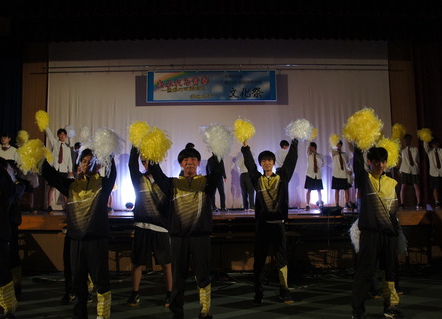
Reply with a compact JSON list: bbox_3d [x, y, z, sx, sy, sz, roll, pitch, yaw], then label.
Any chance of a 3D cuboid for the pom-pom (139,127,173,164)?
[{"bbox_3d":[-0.656,-0.150,3.600,0.320,0.360,0.310,-1,-5,0],"label":"pom-pom"}]

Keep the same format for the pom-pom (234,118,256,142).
[{"bbox_3d":[0.268,-0.327,4.050,0.250,0.270,0.250,-1,-5,0],"label":"pom-pom"}]

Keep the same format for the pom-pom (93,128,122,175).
[{"bbox_3d":[-1.100,-0.088,3.500,0.280,0.420,0.280,-1,-5,0],"label":"pom-pom"}]

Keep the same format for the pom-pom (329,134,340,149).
[{"bbox_3d":[2.557,-0.417,8.100,0.240,0.300,0.240,-1,-5,0],"label":"pom-pom"}]

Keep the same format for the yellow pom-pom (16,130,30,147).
[{"bbox_3d":[-3.964,-0.410,7.200,0.270,0.310,0.270,-1,-5,0],"label":"yellow pom-pom"}]

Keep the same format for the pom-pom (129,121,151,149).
[{"bbox_3d":[-0.895,-0.273,4.000,0.260,0.310,0.260,-1,-5,0],"label":"pom-pom"}]

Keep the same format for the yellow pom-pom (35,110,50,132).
[{"bbox_3d":[-3.549,-0.760,7.150,0.280,0.410,0.280,-1,-5,0],"label":"yellow pom-pom"}]

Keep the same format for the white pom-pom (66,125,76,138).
[{"bbox_3d":[-3.300,-0.615,7.900,0.230,0.290,0.230,-1,-5,0],"label":"white pom-pom"}]

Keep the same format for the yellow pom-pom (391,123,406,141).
[{"bbox_3d":[3.900,-0.615,7.900,0.310,0.370,0.300,-1,-5,0],"label":"yellow pom-pom"}]

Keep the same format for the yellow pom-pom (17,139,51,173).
[{"bbox_3d":[-1.789,-0.038,3.450,0.320,0.330,0.300,-1,-5,0],"label":"yellow pom-pom"}]

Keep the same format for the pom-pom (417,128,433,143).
[{"bbox_3d":[4.436,-0.521,7.800,0.330,0.310,0.300,-1,-5,0],"label":"pom-pom"}]

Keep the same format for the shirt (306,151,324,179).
[{"bbox_3d":[2.132,0.125,8.200,0.420,0.630,0.250,-1,-5,0],"label":"shirt"}]

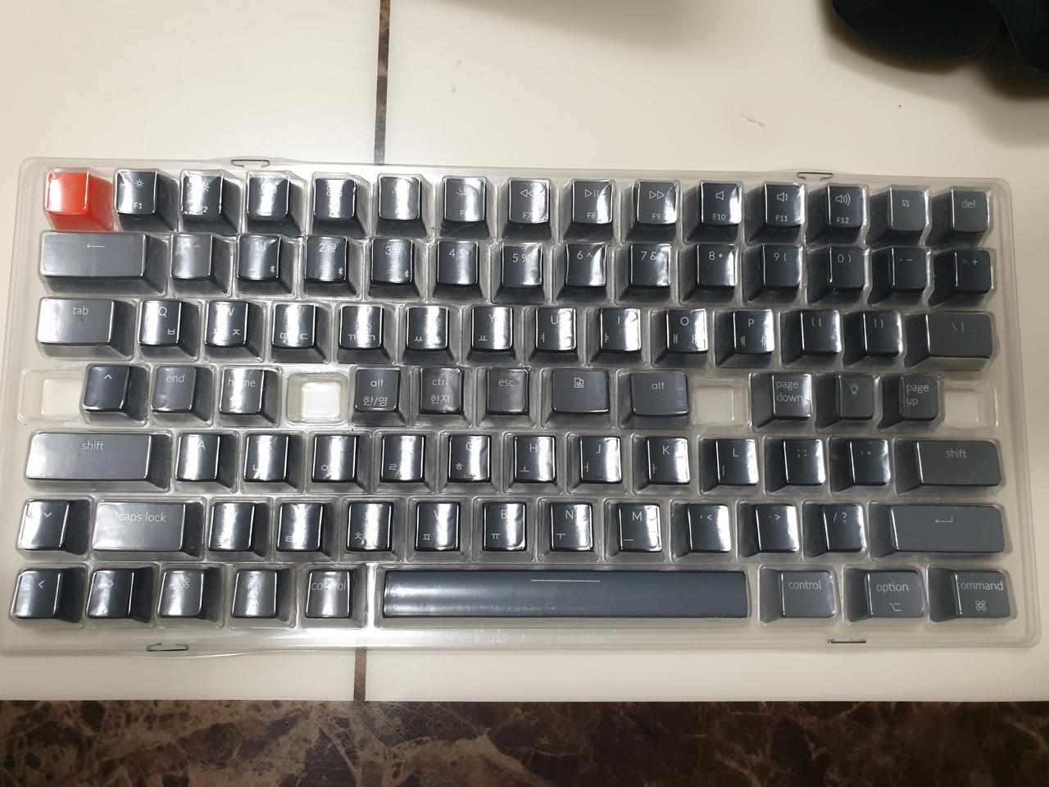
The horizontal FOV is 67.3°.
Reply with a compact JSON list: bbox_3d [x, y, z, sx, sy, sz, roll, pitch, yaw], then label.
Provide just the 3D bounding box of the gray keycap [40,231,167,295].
[{"bbox_3d":[-0.137,-0.043,0.255,0.037,0.011,0.018,1,82,-3],"label":"gray keycap"}]

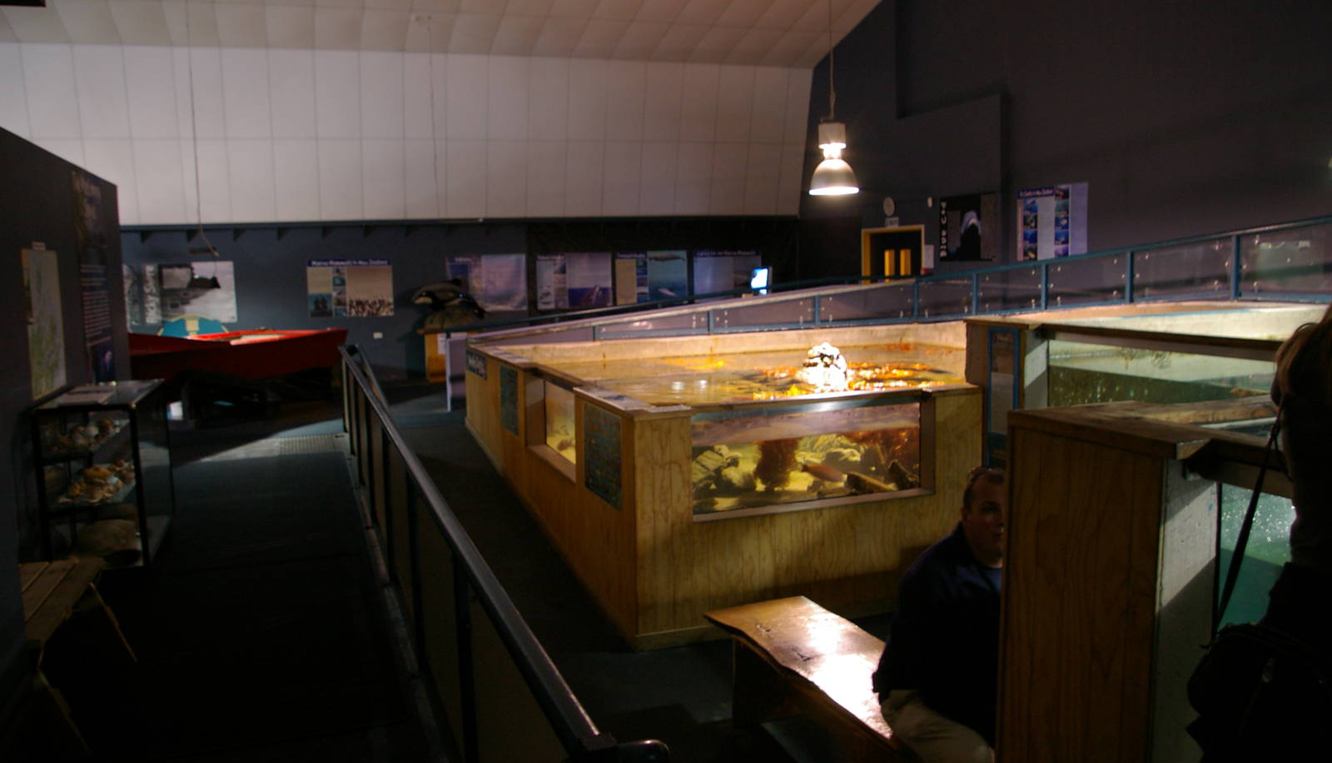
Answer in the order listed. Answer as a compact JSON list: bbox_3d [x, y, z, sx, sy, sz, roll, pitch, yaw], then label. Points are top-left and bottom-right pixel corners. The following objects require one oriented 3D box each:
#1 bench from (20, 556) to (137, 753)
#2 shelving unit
[{"bbox_3d":[-2.340,1.038,3.776,0.460,0.450,1.040,-4,7,-20],"label":"bench"},{"bbox_3d":[-3.374,0.527,5.994,0.488,0.909,1.480,-4,7,-21],"label":"shelving unit"}]

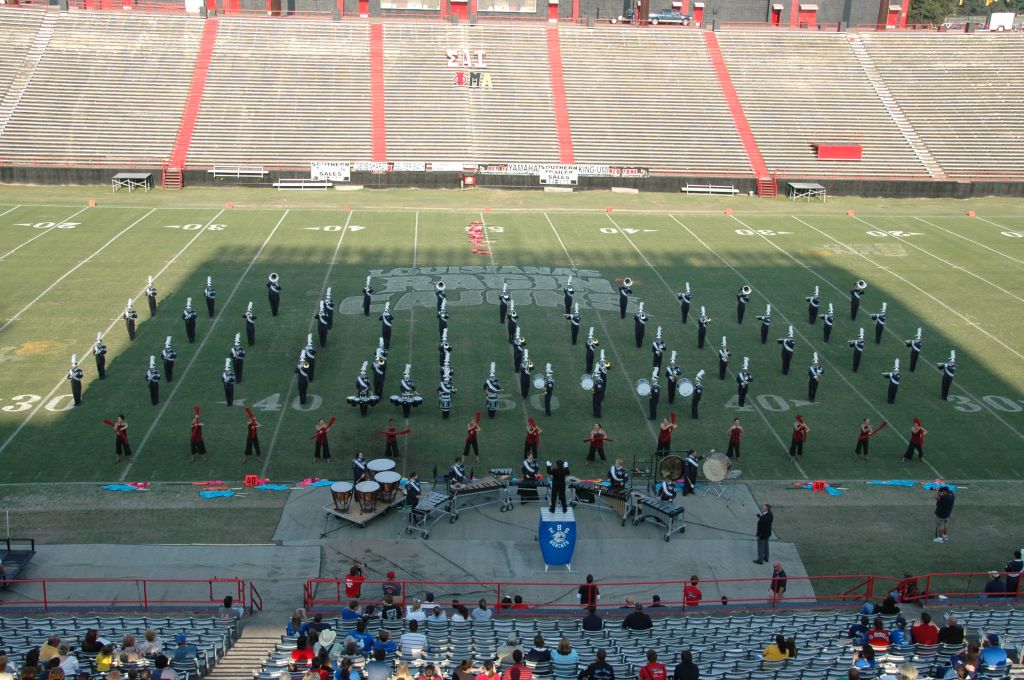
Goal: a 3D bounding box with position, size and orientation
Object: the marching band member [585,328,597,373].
[{"bbox_3d":[3.464,0.453,48.671,0.567,2.091,0.670,-8,19,-28],"label":"marching band member"}]

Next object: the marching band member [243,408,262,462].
[{"bbox_3d":[-8.722,3.235,38.122,0.700,1.930,0.500,0,17,-4],"label":"marching band member"}]

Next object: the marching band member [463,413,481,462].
[{"bbox_3d":[-1.351,3.311,38.706,0.600,1.750,0.450,-1,18,-9],"label":"marching band member"}]

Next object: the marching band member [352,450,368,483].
[{"bbox_3d":[-4.745,4.192,35.140,0.550,1.620,0.500,-15,23,-42],"label":"marching band member"}]

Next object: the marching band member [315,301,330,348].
[{"bbox_3d":[-8.554,-0.753,51.361,0.680,2.163,0.515,0,17,-4],"label":"marching band member"}]

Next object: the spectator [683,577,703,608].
[{"bbox_3d":[4.534,6.792,28.926,0.520,1.720,0.380,0,17,-4],"label":"spectator"}]

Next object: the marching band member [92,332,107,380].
[{"bbox_3d":[-16.427,0.666,45.421,0.580,1.970,0.520,-2,17,-11],"label":"marching band member"}]

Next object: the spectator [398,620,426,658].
[{"bbox_3d":[-2.076,6.354,23.870,0.550,1.220,0.700,0,17,-4],"label":"spectator"}]

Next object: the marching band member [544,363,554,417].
[{"bbox_3d":[1.426,1.909,43.779,0.420,2.132,0.580,-1,17,-9],"label":"marching band member"}]

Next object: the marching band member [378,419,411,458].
[{"bbox_3d":[-4.082,3.408,39.100,1.100,1.520,0.450,0,17,-4],"label":"marching band member"}]

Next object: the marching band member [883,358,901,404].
[{"bbox_3d":[15.372,1.662,46.026,0.640,1.891,0.400,3,17,6],"label":"marching band member"}]

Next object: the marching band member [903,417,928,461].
[{"bbox_3d":[14.406,3.575,40.618,0.780,1.619,0.420,2,17,1],"label":"marching band member"}]

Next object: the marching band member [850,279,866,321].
[{"bbox_3d":[17.385,-1.964,57.089,0.700,2.081,0.772,0,17,-4],"label":"marching band member"}]

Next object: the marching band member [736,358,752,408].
[{"bbox_3d":[9.066,1.644,44.311,0.620,2.060,0.500,0,17,-4],"label":"marching band member"}]

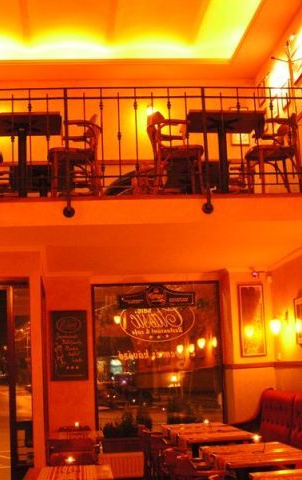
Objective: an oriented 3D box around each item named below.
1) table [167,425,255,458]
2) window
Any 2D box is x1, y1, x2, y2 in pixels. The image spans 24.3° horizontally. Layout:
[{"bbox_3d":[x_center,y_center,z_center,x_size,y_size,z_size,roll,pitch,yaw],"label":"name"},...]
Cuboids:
[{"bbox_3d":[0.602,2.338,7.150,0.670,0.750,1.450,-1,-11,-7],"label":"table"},{"bbox_3d":[0.106,1.470,8.490,1.607,1.898,0.100,-1,-11,-7],"label":"window"}]

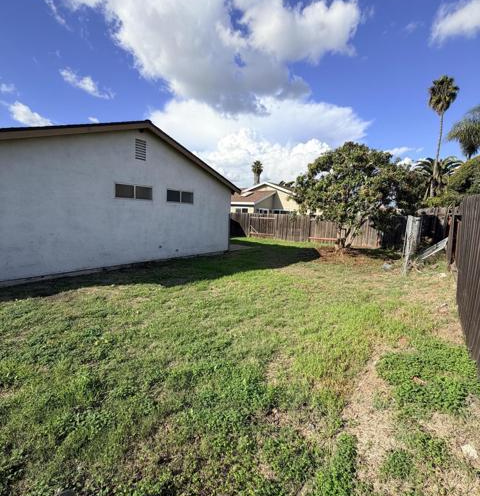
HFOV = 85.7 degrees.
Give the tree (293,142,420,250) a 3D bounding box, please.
[{"bbox_3d":[5.580,-2.519,12.860,5.900,5.273,5.600,5,8,23],"label":"tree"}]

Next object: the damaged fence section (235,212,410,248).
[{"bbox_3d":[3.920,-1.370,17.550,12.700,1.760,0.150,8,9,42],"label":"damaged fence section"}]

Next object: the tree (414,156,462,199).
[{"bbox_3d":[20.952,-5.311,27.016,4.400,8.287,4.400,7,9,37],"label":"tree"}]

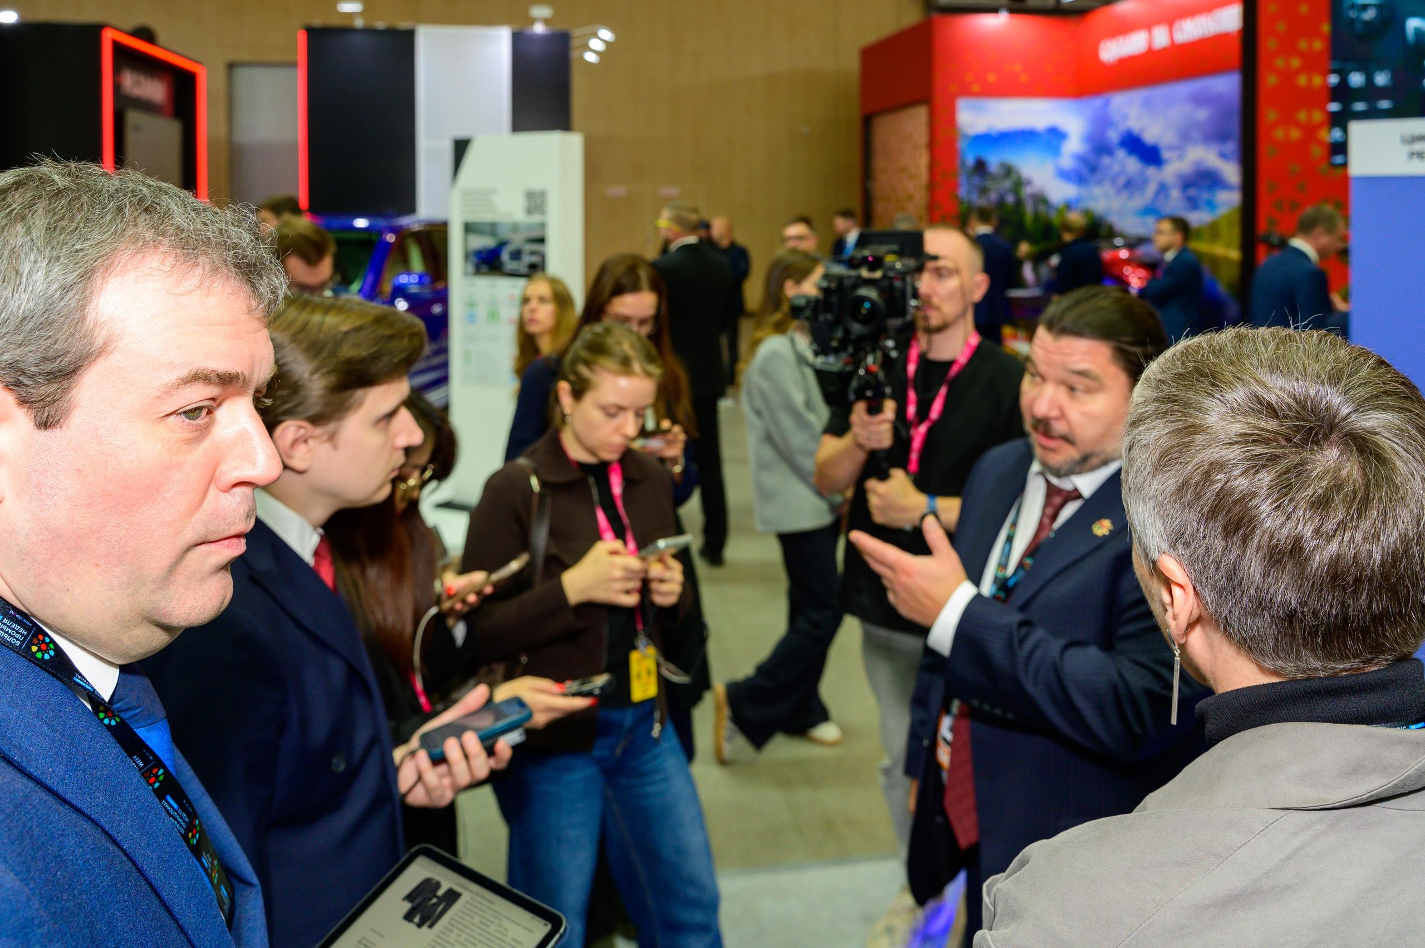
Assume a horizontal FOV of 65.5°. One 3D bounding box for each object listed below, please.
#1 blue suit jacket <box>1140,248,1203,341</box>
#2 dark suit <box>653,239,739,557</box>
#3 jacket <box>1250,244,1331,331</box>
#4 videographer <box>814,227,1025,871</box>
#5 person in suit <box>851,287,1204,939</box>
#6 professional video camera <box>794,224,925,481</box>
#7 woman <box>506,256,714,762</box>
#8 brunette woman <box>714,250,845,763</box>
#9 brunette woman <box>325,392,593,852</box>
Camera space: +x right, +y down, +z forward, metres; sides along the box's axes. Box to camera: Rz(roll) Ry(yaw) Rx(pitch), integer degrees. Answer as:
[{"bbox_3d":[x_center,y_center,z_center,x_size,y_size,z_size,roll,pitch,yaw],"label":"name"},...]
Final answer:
[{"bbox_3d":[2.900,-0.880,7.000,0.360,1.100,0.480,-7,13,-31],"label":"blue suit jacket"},{"bbox_3d":[-0.095,-0.380,5.700,0.490,1.620,0.350,-5,13,-23],"label":"dark suit"},{"bbox_3d":[2.670,-0.690,5.100,0.340,0.760,0.460,-10,15,-40],"label":"jacket"},{"bbox_3d":[0.470,0.310,2.550,0.550,1.740,0.550,4,12,17],"label":"videographer"},{"bbox_3d":[0.440,0.600,1.580,0.600,1.710,0.600,-10,15,-41],"label":"person in suit"},{"bbox_3d":[0.285,-0.240,2.200,0.270,0.480,0.300,1,12,7],"label":"professional video camera"},{"bbox_3d":[-0.250,0.300,2.740,0.500,1.660,0.420,-4,12,-21],"label":"woman"},{"bbox_3d":[0.225,0.100,3.600,0.470,1.660,0.440,-3,12,-16],"label":"brunette woman"},{"bbox_3d":[-0.460,0.600,1.760,0.500,1.540,0.500,7,13,31],"label":"brunette woman"}]

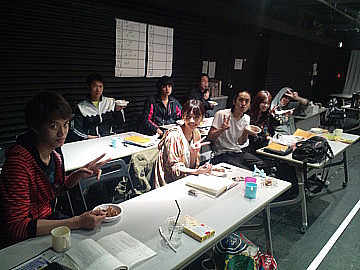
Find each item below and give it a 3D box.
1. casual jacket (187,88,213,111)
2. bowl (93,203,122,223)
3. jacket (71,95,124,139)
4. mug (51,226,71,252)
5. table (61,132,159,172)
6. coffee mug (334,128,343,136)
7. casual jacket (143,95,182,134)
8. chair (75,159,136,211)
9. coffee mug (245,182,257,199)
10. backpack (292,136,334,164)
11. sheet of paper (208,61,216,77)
[{"bbox_3d":[0.317,-0.428,4.639,0.370,0.590,0.450,13,17,34],"label":"casual jacket"},{"bbox_3d":[-0.388,0.429,1.554,0.157,0.048,0.157,3,14,-1],"label":"bowl"},{"bbox_3d":[-0.901,-0.145,3.198,0.560,0.570,0.330,-7,17,-35],"label":"jacket"},{"bbox_3d":[-0.516,0.471,1.292,0.108,0.086,0.082,11,16,28],"label":"mug"},{"bbox_3d":[-0.911,0.497,2.581,0.600,0.700,1.800,15,18,39],"label":"table"},{"bbox_3d":[2.096,-0.029,3.846,0.105,0.086,0.083,0,15,-11],"label":"coffee mug"},{"bbox_3d":[-0.223,-0.277,4.041,0.530,0.590,0.380,-4,16,-26],"label":"casual jacket"},{"bbox_3d":[-0.421,0.638,2.103,0.480,0.770,0.450,16,19,40],"label":"chair"},{"bbox_3d":[0.453,0.359,1.859,0.075,0.077,0.075,3,14,0],"label":"coffee mug"},{"bbox_3d":[1.298,0.126,2.846,0.330,0.190,0.310,16,19,40],"label":"backpack"},{"bbox_3d":[0.655,-1.299,5.813,0.008,0.300,0.212,15,18,39],"label":"sheet of paper"}]

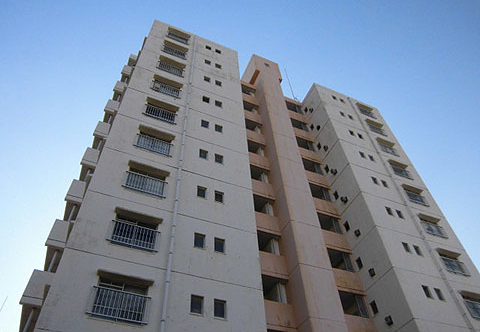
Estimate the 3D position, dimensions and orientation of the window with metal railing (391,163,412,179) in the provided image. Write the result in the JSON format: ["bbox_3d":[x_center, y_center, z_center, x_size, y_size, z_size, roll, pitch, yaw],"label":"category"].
[{"bbox_3d":[12.054,0.408,26.840,1.670,1.240,0.180,17,-52,-17],"label":"window with metal railing"}]

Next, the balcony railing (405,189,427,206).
[{"bbox_3d":[12.285,2.264,25.163,1.850,0.900,0.140,17,-52,-17],"label":"balcony railing"}]

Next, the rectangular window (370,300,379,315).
[{"bbox_3d":[7.220,7.573,19.217,0.100,0.690,0.400,17,-52,-17],"label":"rectangular window"}]

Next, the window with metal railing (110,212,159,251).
[{"bbox_3d":[-3.950,2.563,13.659,1.700,1.220,0.180,17,-52,-17],"label":"window with metal railing"}]

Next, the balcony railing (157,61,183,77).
[{"bbox_3d":[-4.565,-6.367,23.827,1.850,0.920,0.180,17,-52,-17],"label":"balcony railing"}]

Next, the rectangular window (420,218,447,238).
[{"bbox_3d":[12.084,3.928,22.629,1.670,1.150,0.180,17,-52,-17],"label":"rectangular window"}]

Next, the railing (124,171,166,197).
[{"bbox_3d":[-4.058,0.816,15.611,1.850,0.900,0.140,17,-52,-17],"label":"railing"}]

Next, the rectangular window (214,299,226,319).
[{"bbox_3d":[-0.721,5.110,12.848,0.480,0.690,0.120,17,-52,-17],"label":"rectangular window"}]

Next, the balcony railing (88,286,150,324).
[{"bbox_3d":[-3.682,4.307,11.127,1.825,0.857,0.170,17,-52,-17],"label":"balcony railing"}]

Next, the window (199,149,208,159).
[{"bbox_3d":[-1.912,-0.583,18.875,0.460,0.690,0.120,17,-52,-17],"label":"window"}]

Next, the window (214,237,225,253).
[{"bbox_3d":[-0.811,3.228,14.689,0.441,0.700,0.130,17,-52,-17],"label":"window"}]

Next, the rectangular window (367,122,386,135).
[{"bbox_3d":[11.976,-3.194,31.773,1.650,1.400,0.120,17,-52,-17],"label":"rectangular window"}]

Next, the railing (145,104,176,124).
[{"bbox_3d":[-4.215,-2.746,19.239,1.776,0.875,0.170,17,-52,-17],"label":"railing"}]

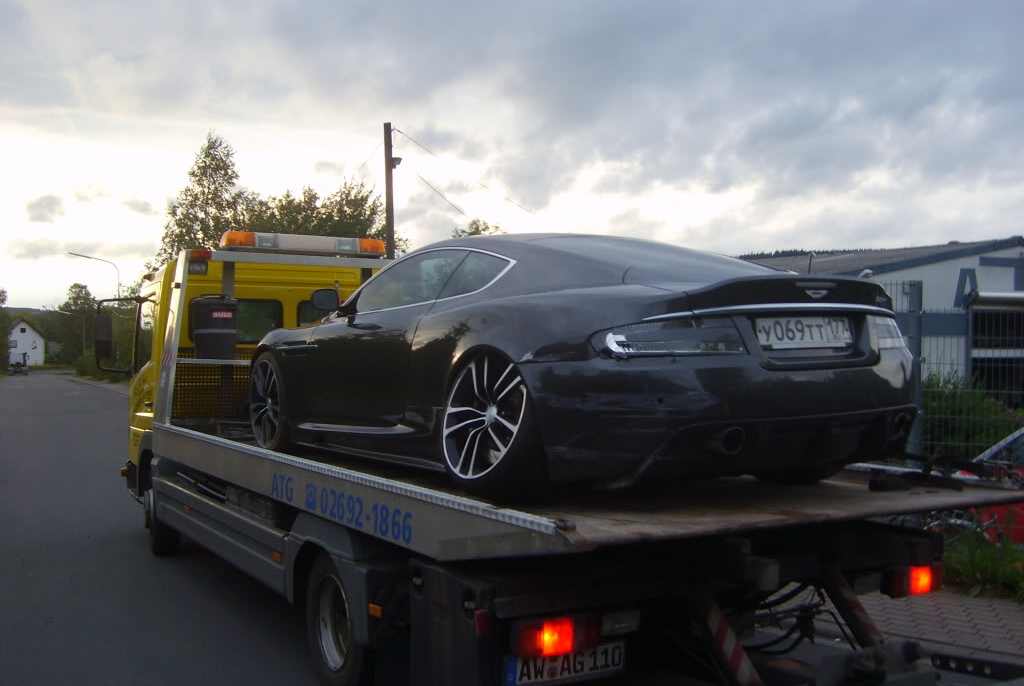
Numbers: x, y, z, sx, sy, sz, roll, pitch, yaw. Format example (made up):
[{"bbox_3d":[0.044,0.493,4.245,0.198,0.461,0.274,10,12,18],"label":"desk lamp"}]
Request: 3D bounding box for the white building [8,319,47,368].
[{"bbox_3d":[-80.024,-0.159,169.100,7.400,7.800,9.600,0,-1,-31],"label":"white building"}]

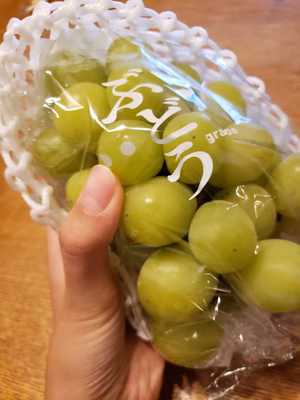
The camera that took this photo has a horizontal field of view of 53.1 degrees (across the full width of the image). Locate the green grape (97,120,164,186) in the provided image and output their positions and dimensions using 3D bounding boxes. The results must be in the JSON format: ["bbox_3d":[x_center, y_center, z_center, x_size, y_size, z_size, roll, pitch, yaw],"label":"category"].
[{"bbox_3d":[-0.008,-0.019,0.122,0.026,0.027,0.026,0,49,0],"label":"green grape"}]

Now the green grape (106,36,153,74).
[{"bbox_3d":[-0.010,-0.072,0.157,0.026,0.027,0.026,0,49,0],"label":"green grape"}]

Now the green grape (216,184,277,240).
[{"bbox_3d":[0.045,0.006,0.140,0.027,0.028,0.027,-7,51,0],"label":"green grape"}]

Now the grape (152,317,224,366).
[{"bbox_3d":[0.015,0.052,0.117,0.027,0.027,0.027,0,49,0],"label":"grape"}]

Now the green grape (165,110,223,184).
[{"bbox_3d":[0.017,-0.021,0.120,0.025,0.028,0.025,-4,25,5],"label":"green grape"}]

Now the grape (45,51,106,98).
[{"bbox_3d":[-0.038,-0.062,0.152,0.029,0.028,0.029,-7,51,0],"label":"grape"}]

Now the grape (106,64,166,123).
[{"bbox_3d":[-0.006,-0.049,0.140,0.027,0.028,0.027,-7,51,0],"label":"grape"}]

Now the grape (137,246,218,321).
[{"bbox_3d":[0.010,0.029,0.105,0.028,0.027,0.026,0,49,0],"label":"grape"}]

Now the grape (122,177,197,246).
[{"bbox_3d":[0.004,0.004,0.113,0.028,0.026,0.026,0,49,0],"label":"grape"}]

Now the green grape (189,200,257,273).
[{"bbox_3d":[0.029,0.015,0.120,0.027,0.029,0.027,-7,51,0],"label":"green grape"}]

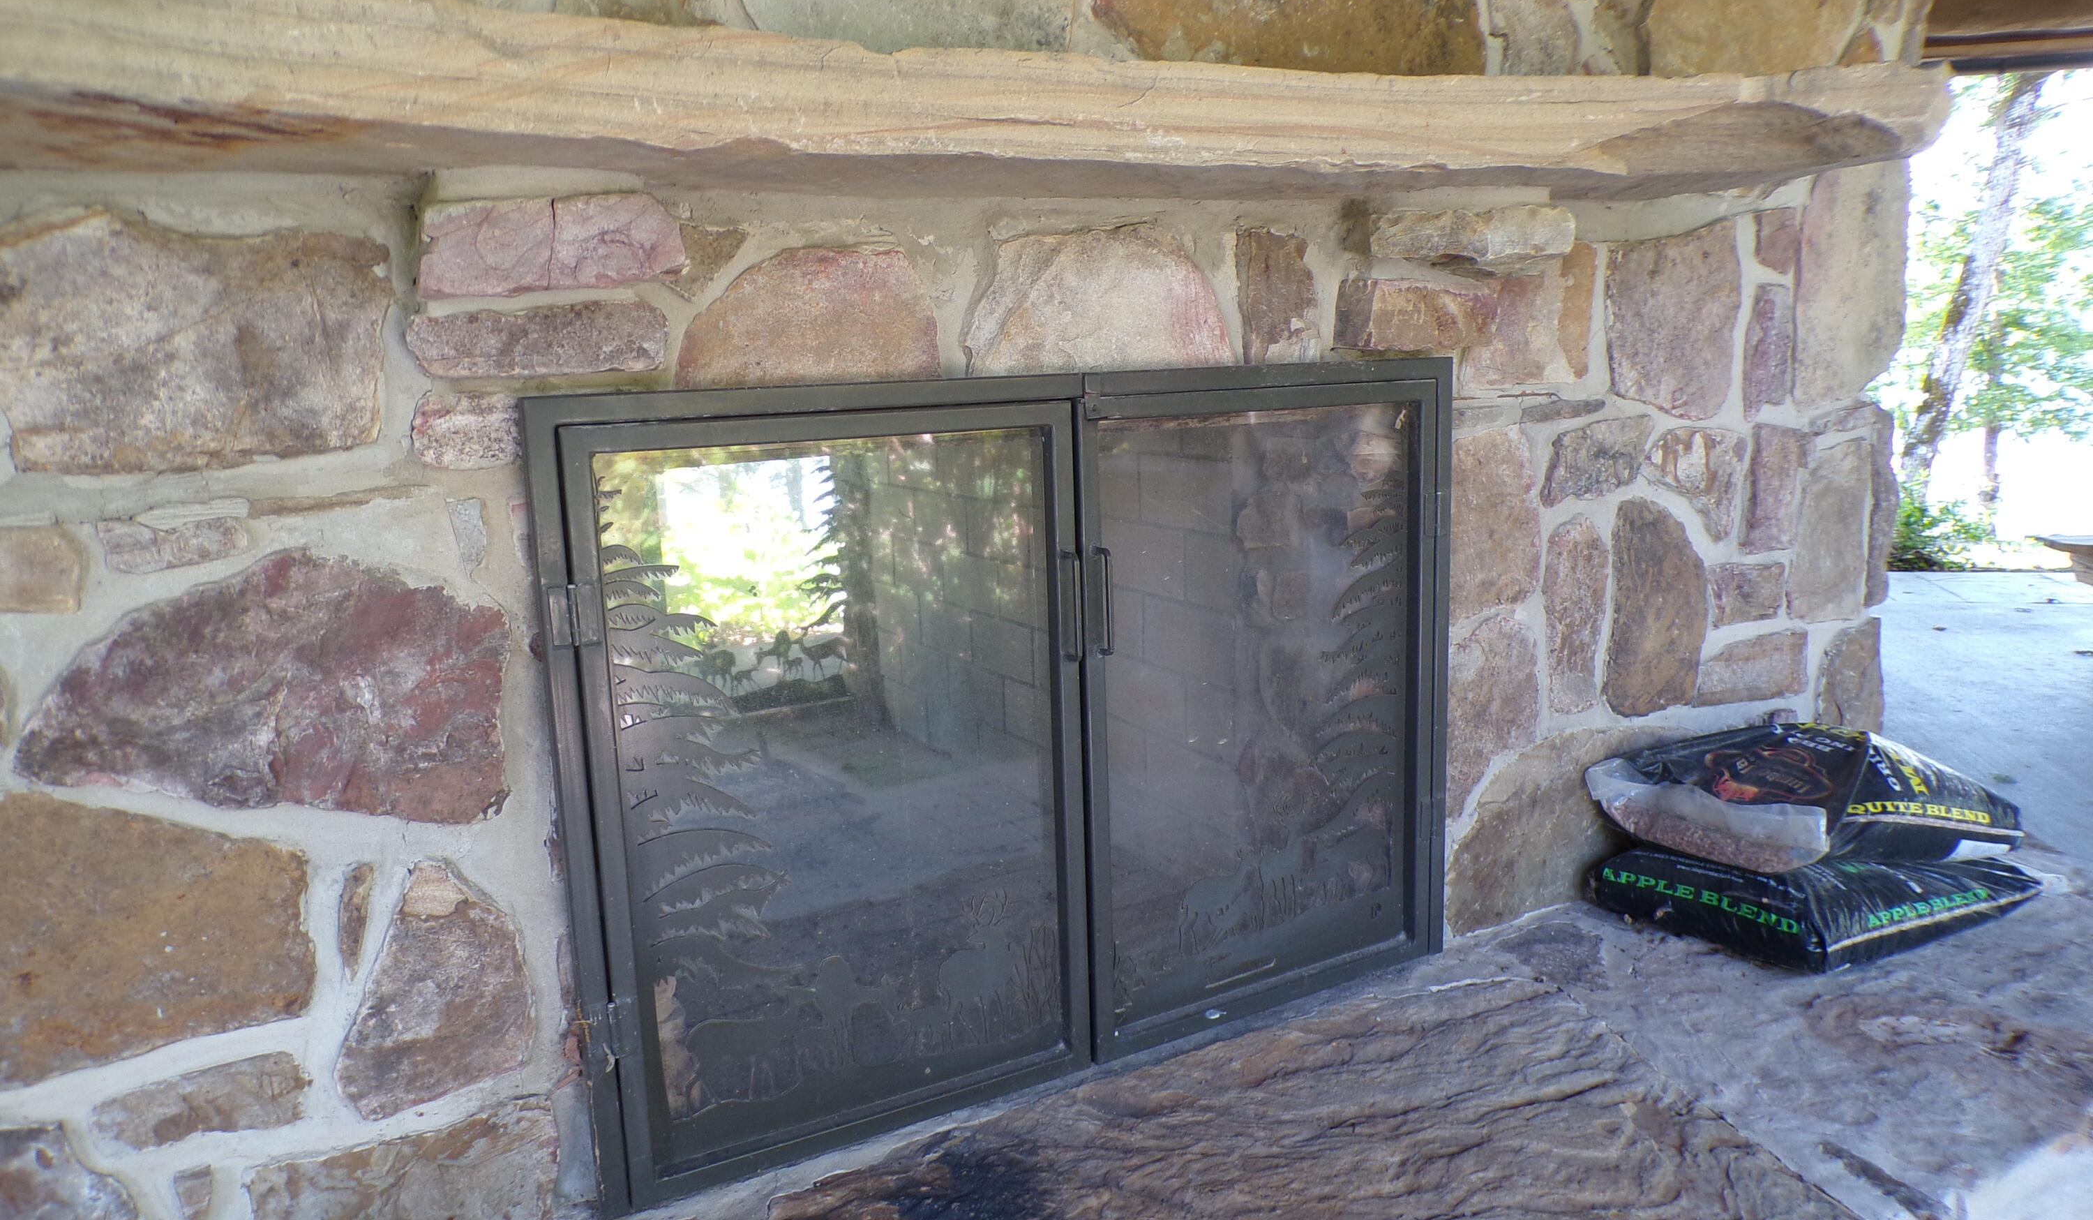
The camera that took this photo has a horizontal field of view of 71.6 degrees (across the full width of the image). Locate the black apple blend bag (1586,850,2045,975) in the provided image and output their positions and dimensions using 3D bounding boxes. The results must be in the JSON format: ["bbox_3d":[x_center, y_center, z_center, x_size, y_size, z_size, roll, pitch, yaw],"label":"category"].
[{"bbox_3d":[1.210,0.407,2.264,0.539,0.104,0.331,-8,12,-28],"label":"black apple blend bag"}]

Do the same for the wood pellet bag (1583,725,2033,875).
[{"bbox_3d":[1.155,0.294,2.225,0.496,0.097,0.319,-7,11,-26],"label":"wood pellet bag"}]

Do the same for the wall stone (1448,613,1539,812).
[{"bbox_3d":[0.616,0.143,2.115,0.191,0.293,0.090,-8,12,-29],"label":"wall stone"}]

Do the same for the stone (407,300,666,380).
[{"bbox_3d":[-0.486,-0.252,1.364,0.226,0.071,0.120,-8,12,-29],"label":"stone"}]

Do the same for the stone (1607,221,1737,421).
[{"bbox_3d":[0.805,-0.383,1.950,0.277,0.260,0.090,-8,13,-29],"label":"stone"}]

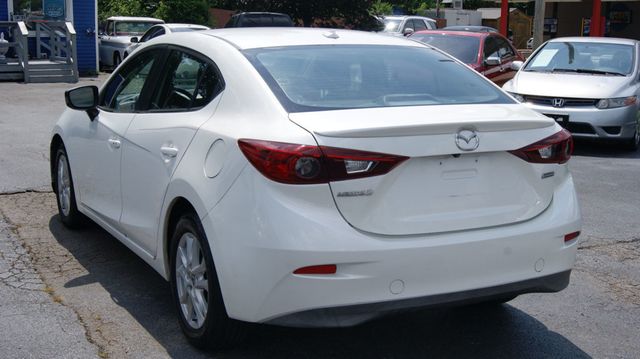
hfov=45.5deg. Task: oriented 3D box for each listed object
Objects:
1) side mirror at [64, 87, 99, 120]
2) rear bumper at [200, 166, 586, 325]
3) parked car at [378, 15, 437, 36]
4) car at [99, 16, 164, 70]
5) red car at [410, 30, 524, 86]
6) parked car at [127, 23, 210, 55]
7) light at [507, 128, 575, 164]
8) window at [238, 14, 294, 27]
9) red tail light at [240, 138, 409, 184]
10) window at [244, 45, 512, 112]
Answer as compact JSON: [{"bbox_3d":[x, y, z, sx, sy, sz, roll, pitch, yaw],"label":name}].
[{"bbox_3d":[-1.537,-0.483,4.898,0.215,0.200,0.160,-5,12,-29],"label":"side mirror"},{"bbox_3d":[0.448,0.203,3.373,1.790,0.660,0.780,-5,12,-29],"label":"rear bumper"},{"bbox_3d":[3.380,-6.130,32.900,1.860,1.740,4.750,10,14,39],"label":"parked car"},{"bbox_3d":[-6.239,-4.394,25.000,1.950,1.850,5.100,-5,11,-28],"label":"car"},{"bbox_3d":[2.479,-1.980,14.000,1.850,1.460,4.800,6,11,28],"label":"red car"},{"bbox_3d":[-3.703,-3.213,19.200,1.800,1.420,4.600,-6,12,-33],"label":"parked car"},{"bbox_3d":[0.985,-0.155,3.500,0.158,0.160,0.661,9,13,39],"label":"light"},{"bbox_3d":[-1.514,-4.375,21.200,1.450,0.420,0.160,-3,11,-21],"label":"window"},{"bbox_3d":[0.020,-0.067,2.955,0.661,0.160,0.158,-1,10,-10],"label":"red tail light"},{"bbox_3d":[0.258,-0.517,3.595,1.244,0.140,0.763,-5,35,-29],"label":"window"}]

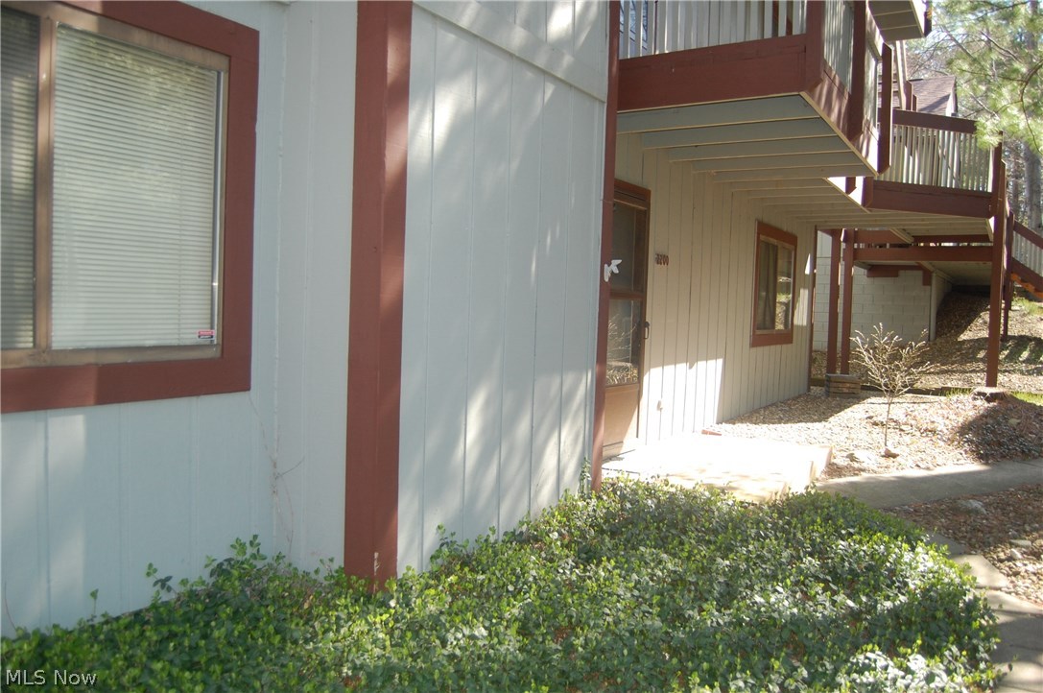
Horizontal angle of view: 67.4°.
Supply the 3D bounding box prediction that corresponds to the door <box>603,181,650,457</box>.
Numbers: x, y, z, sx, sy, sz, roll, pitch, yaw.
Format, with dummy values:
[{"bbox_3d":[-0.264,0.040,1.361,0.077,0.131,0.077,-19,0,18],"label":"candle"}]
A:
[{"bbox_3d":[0.769,-0.199,6.185,0.090,2.110,0.980,4,4,32],"label":"door"}]

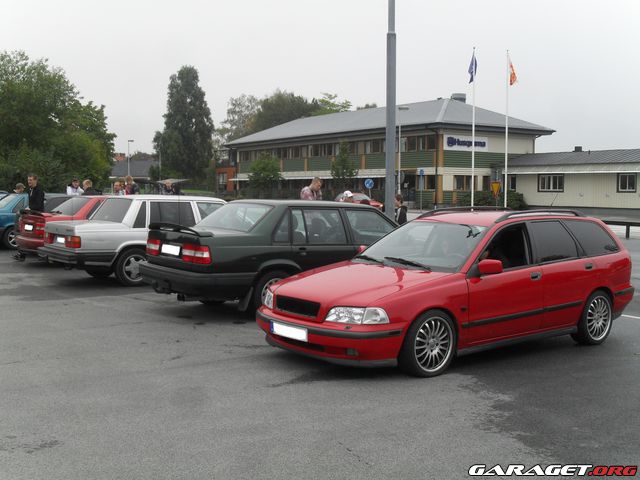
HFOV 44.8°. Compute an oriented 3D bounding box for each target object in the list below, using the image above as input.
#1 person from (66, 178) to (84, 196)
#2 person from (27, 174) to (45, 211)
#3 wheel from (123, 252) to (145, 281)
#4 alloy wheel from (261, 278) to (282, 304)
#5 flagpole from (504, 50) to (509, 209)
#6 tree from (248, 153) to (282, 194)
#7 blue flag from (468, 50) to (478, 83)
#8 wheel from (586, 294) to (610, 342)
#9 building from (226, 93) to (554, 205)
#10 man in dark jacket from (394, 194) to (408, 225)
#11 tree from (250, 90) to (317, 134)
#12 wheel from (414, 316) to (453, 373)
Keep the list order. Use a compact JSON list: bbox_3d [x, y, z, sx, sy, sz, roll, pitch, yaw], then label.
[{"bbox_3d":[-5.670,-0.562,18.057,0.550,1.800,0.350,-2,4,-27],"label":"person"},{"bbox_3d":[-5.617,-0.377,15.358,0.500,1.830,0.320,3,5,38],"label":"person"},{"bbox_3d":[-2.995,0.447,12.481,0.430,0.430,0.200,-2,4,-35],"label":"wheel"},{"bbox_3d":[-0.533,0.643,8.931,0.430,0.430,0.200,-2,4,-35],"label":"alloy wheel"},{"bbox_3d":[11.357,-6.525,47.312,0.120,9.910,0.120,0,4,0],"label":"flagpole"},{"bbox_3d":[-5.409,-6.157,77.159,3.500,5.049,3.500,0,4,0],"label":"tree"},{"bbox_3d":[9.291,-10.502,47.000,0.650,2.000,0.300,0,4,0],"label":"blue flag"},{"bbox_3d":[2.852,0.814,8.177,0.460,0.460,0.200,-3,5,-39],"label":"wheel"},{"bbox_3d":[5.112,-8.979,80.919,14.400,10.250,36.000,-2,4,-35],"label":"building"},{"bbox_3d":[1.553,-0.091,15.050,0.300,1.580,0.450,0,4,-9],"label":"man in dark jacket"},{"bbox_3d":[-5.327,-13.756,113.496,10.500,15.740,10.500,0,4,0],"label":"tree"},{"bbox_3d":[0.886,0.869,6.557,0.460,0.460,0.200,-3,5,-39],"label":"wheel"}]

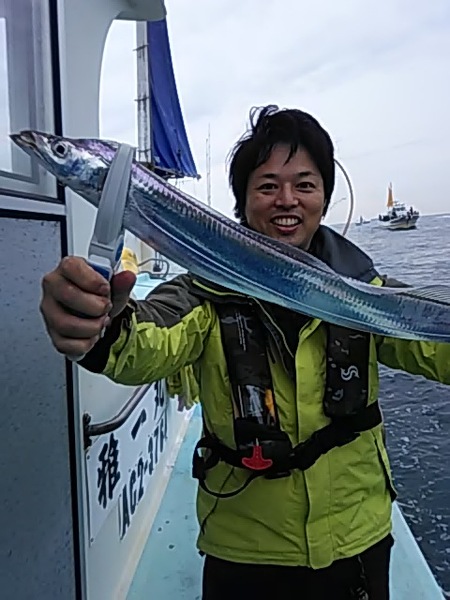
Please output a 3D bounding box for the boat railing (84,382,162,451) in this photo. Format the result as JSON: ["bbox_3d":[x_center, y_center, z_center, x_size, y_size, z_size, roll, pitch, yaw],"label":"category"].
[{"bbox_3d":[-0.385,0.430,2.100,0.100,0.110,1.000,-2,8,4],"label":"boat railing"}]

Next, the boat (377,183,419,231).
[{"bbox_3d":[28.232,-15.090,78.742,3.300,8.200,11.500,-7,8,-12],"label":"boat"}]

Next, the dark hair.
[{"bbox_3d":[0.112,-0.265,0.950,0.200,0.240,0.225,-1,10,6],"label":"dark hair"}]

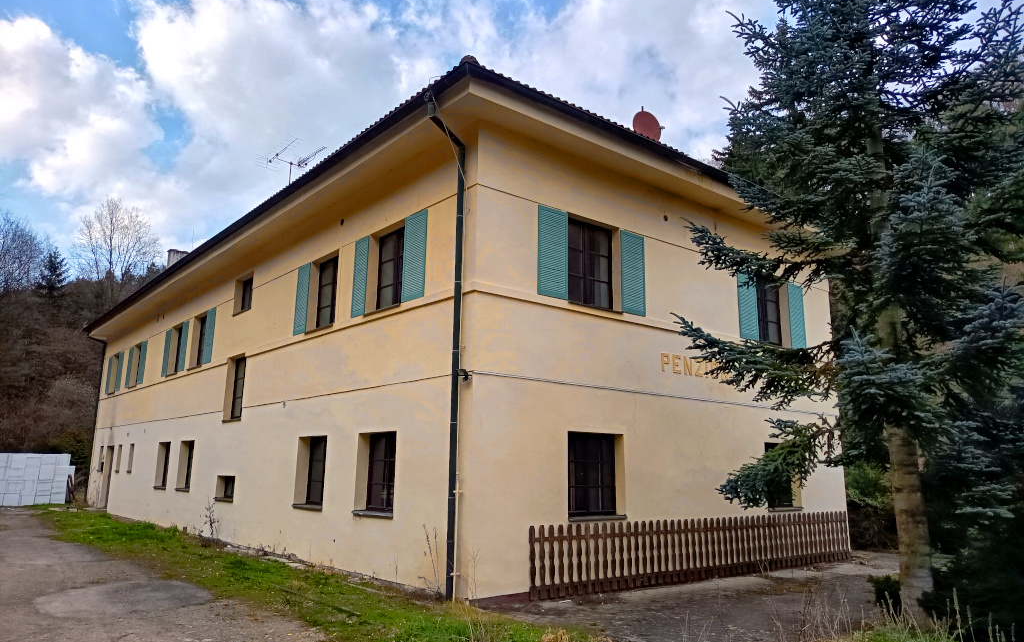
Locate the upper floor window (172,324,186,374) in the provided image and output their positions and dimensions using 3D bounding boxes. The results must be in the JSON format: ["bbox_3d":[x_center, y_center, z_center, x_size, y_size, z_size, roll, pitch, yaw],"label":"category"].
[{"bbox_3d":[-9.741,0.908,20.985,0.116,1.465,1.125,11,-15,-39],"label":"upper floor window"}]

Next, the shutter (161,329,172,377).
[{"bbox_3d":[-10.396,0.977,21.391,0.050,1.440,0.600,11,-16,-40],"label":"shutter"}]

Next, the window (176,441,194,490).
[{"bbox_3d":[-8.459,3.810,18.650,0.272,1.300,1.125,11,-15,-39],"label":"window"}]

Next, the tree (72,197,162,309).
[{"bbox_3d":[-40.107,-6.744,72.000,8.500,11.300,8.500,7,-14,-29],"label":"tree"}]

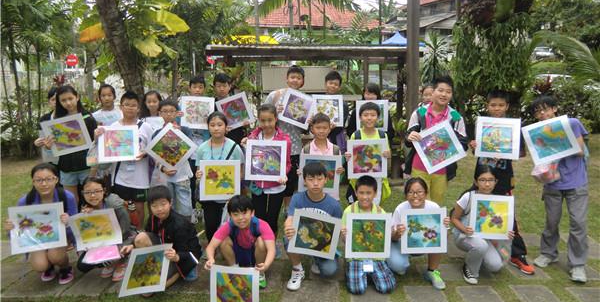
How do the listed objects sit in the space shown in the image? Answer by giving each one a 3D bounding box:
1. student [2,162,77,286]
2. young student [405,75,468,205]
[{"bbox_3d":[-1.968,0.635,3.204,0.450,0.930,0.540,-4,10,-20],"label":"student"},{"bbox_3d":[1.109,0.147,3.499,0.500,1.557,0.380,1,9,9],"label":"young student"}]

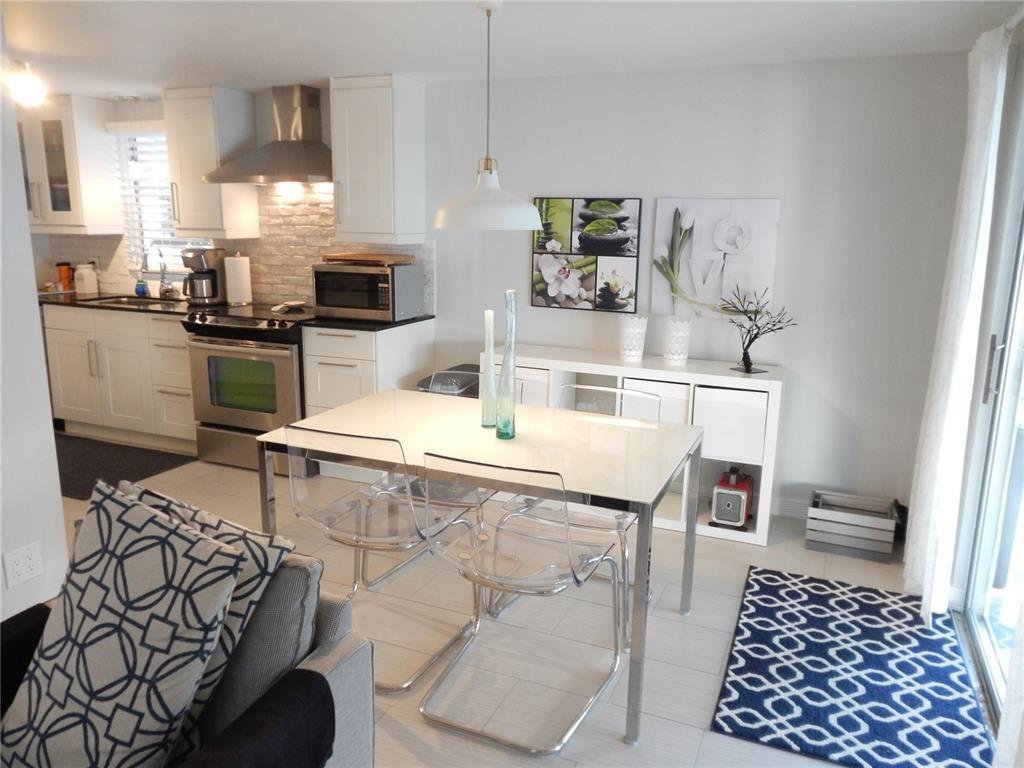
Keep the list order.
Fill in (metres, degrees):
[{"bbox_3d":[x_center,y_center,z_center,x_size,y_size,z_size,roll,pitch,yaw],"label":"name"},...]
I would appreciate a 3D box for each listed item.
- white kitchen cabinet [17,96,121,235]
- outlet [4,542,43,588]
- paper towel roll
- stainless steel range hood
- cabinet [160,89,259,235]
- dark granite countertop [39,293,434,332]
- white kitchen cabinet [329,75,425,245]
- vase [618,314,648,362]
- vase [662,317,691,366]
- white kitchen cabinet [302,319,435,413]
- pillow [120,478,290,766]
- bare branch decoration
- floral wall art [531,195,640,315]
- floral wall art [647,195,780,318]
[{"bbox_3d":[-3.132,-1.484,5.121,0.830,0.862,0.335,6,14,22],"label":"white kitchen cabinet"},{"bbox_3d":[-1.582,0.586,2.401,0.012,0.114,0.116,6,13,22],"label":"outlet"},{"bbox_3d":[-1.759,-0.673,4.758,0.148,0.315,0.148,1,13,0],"label":"paper towel roll"},{"bbox_3d":[-1.321,-1.426,4.257,0.760,0.540,0.485,6,14,22],"label":"stainless steel range hood"},{"bbox_3d":[-1.841,-1.347,4.580,0.405,0.869,0.311,6,13,22],"label":"cabinet"},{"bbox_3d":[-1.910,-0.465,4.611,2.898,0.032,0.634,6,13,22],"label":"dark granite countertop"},{"bbox_3d":[-0.737,-1.229,4.125,0.400,0.869,0.311,6,13,22],"label":"white kitchen cabinet"},{"bbox_3d":[0.611,-0.226,3.745,0.147,0.216,0.147,6,14,22],"label":"vase"},{"bbox_3d":[0.807,-0.208,3.632,0.132,0.228,0.132,6,13,22],"label":"vase"},{"bbox_3d":[-0.794,0.087,4.241,0.455,0.874,0.629,6,13,22],"label":"white kitchen cabinet"},{"bbox_3d":[-0.773,0.494,1.528,0.490,0.490,0.140,13,-25,22],"label":"pillow"},{"bbox_3d":[1.151,-0.255,3.491,0.355,0.391,0.280,6,13,22],"label":"bare branch decoration"},{"bbox_3d":[0.380,-0.687,3.932,0.586,0.580,0.028,6,14,22],"label":"floral wall art"},{"bbox_3d":[1.001,-0.624,3.675,0.588,0.580,0.028,6,14,22],"label":"floral wall art"}]

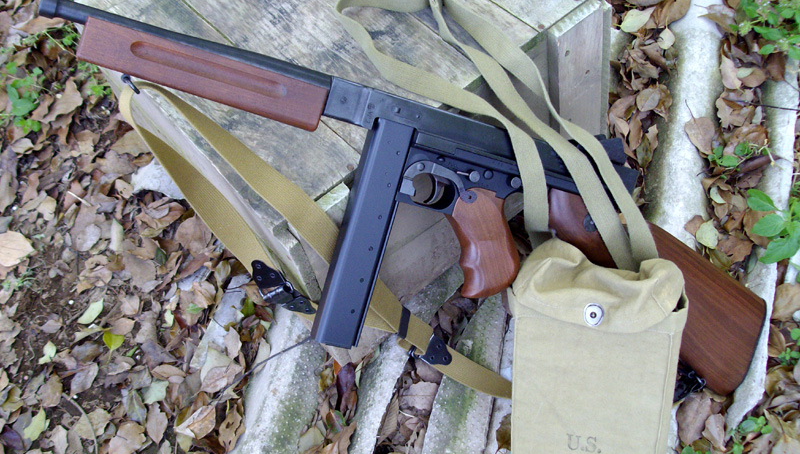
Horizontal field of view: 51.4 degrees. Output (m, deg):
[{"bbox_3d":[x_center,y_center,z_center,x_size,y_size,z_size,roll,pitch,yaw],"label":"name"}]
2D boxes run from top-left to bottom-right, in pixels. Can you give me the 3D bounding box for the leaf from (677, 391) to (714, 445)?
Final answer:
[{"bbox_3d":[0.331,0.216,0.946,0.031,0.014,0.066,17,57,22],"label":"leaf"}]

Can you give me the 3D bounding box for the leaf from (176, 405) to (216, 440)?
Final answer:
[{"bbox_3d":[-0.244,0.237,1.005,0.051,0.018,0.036,-27,53,-11],"label":"leaf"}]

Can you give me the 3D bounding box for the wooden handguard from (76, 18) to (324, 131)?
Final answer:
[{"bbox_3d":[-0.175,-0.134,0.750,0.214,0.044,0.040,14,6,-18],"label":"wooden handguard"}]

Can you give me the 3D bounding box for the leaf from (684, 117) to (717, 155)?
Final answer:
[{"bbox_3d":[0.430,-0.131,1.187,0.039,0.012,0.070,0,53,10],"label":"leaf"}]

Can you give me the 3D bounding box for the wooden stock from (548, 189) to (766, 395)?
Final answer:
[{"bbox_3d":[0.279,0.057,0.919,0.114,0.332,0.043,-56,19,-1],"label":"wooden stock"}]

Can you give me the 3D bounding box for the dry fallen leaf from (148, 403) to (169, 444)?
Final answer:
[{"bbox_3d":[-0.299,0.241,1.024,0.024,0.010,0.055,-20,52,-5],"label":"dry fallen leaf"}]

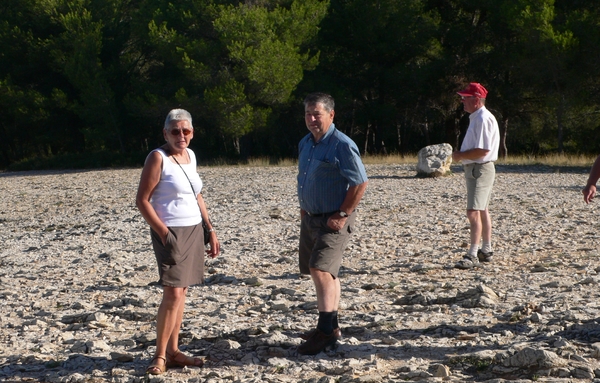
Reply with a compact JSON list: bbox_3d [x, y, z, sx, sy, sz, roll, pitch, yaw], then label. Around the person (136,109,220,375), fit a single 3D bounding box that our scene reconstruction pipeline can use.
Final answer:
[{"bbox_3d":[-0.770,0.307,9.600,0.520,1.640,0.380,-2,5,-30],"label":"person"}]

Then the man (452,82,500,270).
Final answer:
[{"bbox_3d":[1.700,-0.159,14.600,0.460,1.750,0.500,0,4,-5],"label":"man"}]

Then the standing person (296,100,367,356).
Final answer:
[{"bbox_3d":[0.221,0.211,10.300,0.530,1.740,0.420,4,5,43],"label":"standing person"}]

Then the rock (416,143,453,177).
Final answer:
[{"bbox_3d":[2.334,-0.555,26.300,0.620,0.570,0.520,0,4,0],"label":"rock"}]

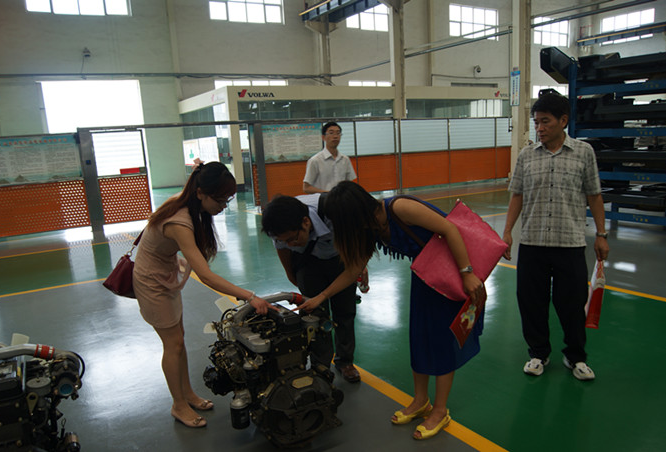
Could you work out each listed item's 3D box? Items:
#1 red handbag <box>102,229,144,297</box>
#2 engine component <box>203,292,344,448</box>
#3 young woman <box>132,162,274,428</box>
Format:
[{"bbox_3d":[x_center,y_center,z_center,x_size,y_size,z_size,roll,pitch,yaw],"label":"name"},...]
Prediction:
[{"bbox_3d":[-1.204,0.237,3.060,0.310,0.410,0.160,0,11,18],"label":"red handbag"},{"bbox_3d":[-0.388,0.719,2.874,0.600,0.730,0.740,-10,12,-32],"label":"engine component"},{"bbox_3d":[-0.717,0.388,2.835,0.750,1.430,0.430,-1,11,13],"label":"young woman"}]

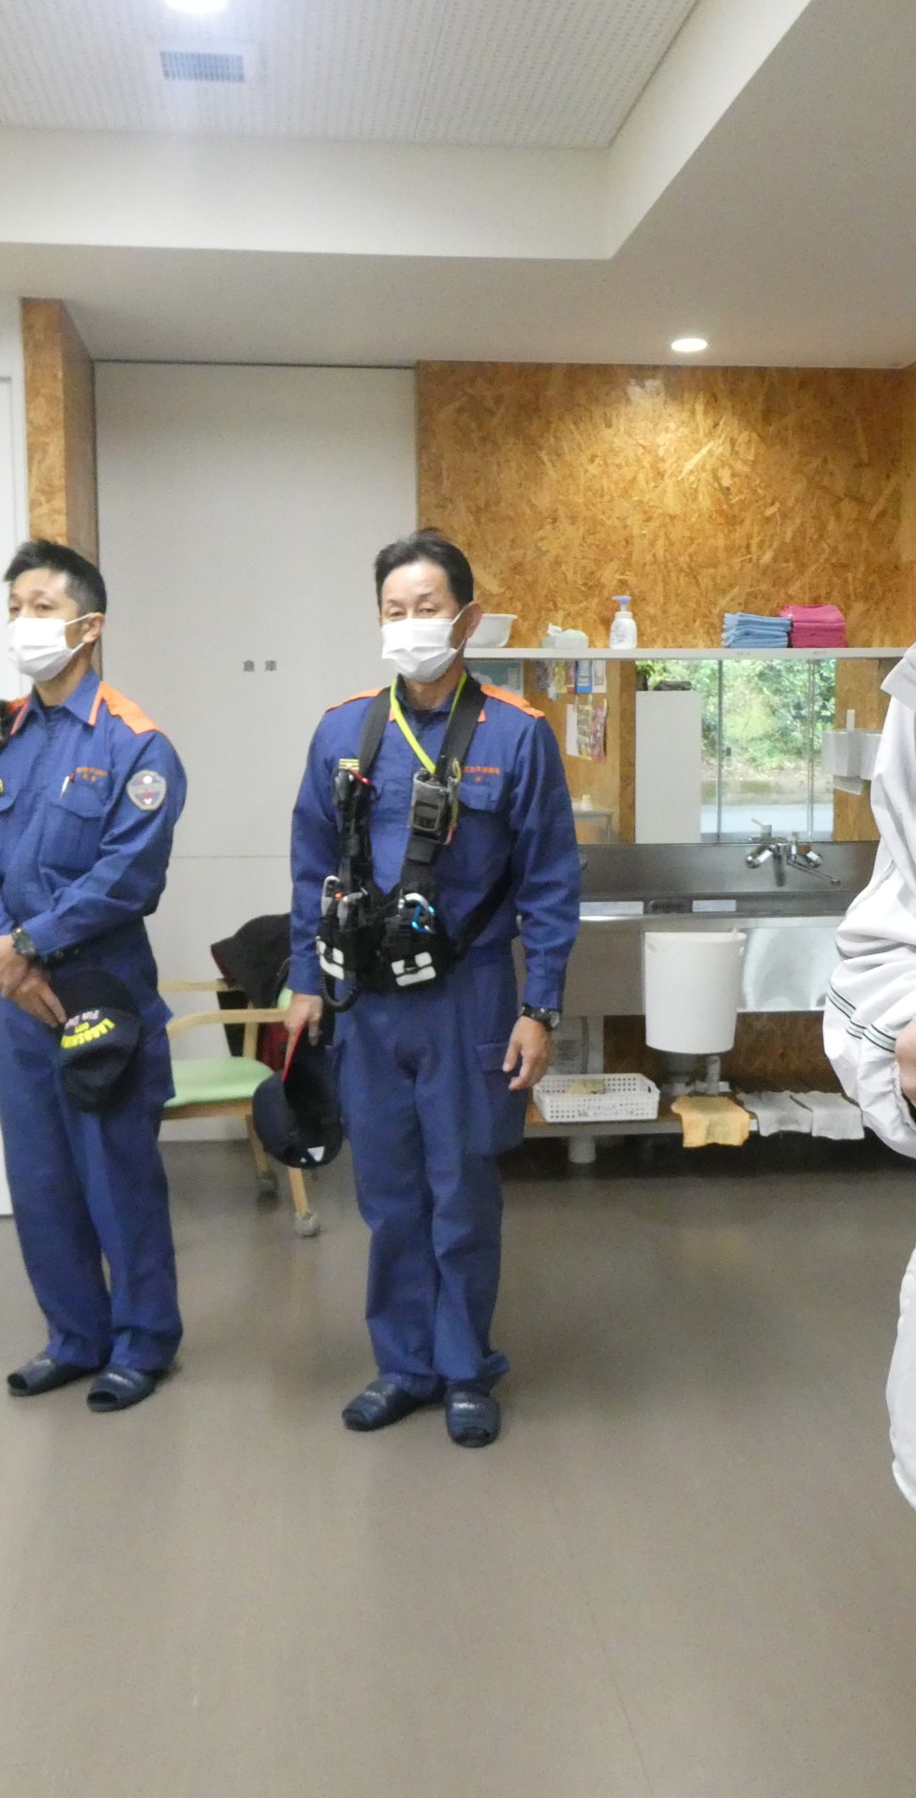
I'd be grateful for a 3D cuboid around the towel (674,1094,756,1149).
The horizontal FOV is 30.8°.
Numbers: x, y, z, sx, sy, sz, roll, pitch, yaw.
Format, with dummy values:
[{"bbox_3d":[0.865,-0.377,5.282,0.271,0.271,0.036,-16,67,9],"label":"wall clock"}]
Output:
[{"bbox_3d":[0.805,0.722,5.367,0.250,0.097,0.270,-1,6,-7],"label":"towel"}]

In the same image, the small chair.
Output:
[{"bbox_3d":[-0.695,0.509,4.600,0.520,0.770,0.540,-2,6,-17],"label":"small chair"}]

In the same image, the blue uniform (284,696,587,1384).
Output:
[{"bbox_3d":[-0.048,0.288,3.250,0.550,1.410,0.310,2,6,18],"label":"blue uniform"}]

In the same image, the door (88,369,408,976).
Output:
[{"bbox_3d":[-0.638,-0.445,5.447,1.014,2.504,0.050,-1,6,-7],"label":"door"}]

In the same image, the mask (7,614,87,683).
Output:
[{"bbox_3d":[-0.803,-0.490,3.260,0.150,0.125,0.105,3,7,27],"label":"mask"}]

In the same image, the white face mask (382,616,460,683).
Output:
[{"bbox_3d":[-0.068,-0.464,3.085,0.150,0.125,0.105,2,6,18],"label":"white face mask"}]

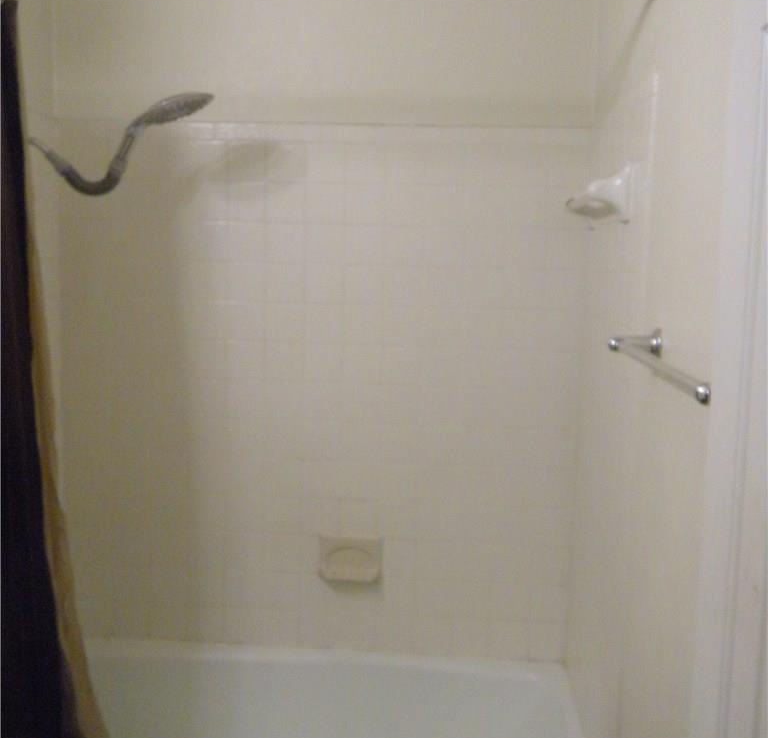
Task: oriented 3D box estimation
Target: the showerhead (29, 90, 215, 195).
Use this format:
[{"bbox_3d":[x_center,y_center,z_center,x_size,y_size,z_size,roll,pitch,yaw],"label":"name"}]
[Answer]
[{"bbox_3d":[-0.641,-0.536,2.460,0.475,0.243,0.130,2,7,4],"label":"showerhead"}]

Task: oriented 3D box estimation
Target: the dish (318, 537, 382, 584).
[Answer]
[{"bbox_3d":[-0.095,0.540,2.916,0.176,0.116,0.079,2,7,4],"label":"dish"}]

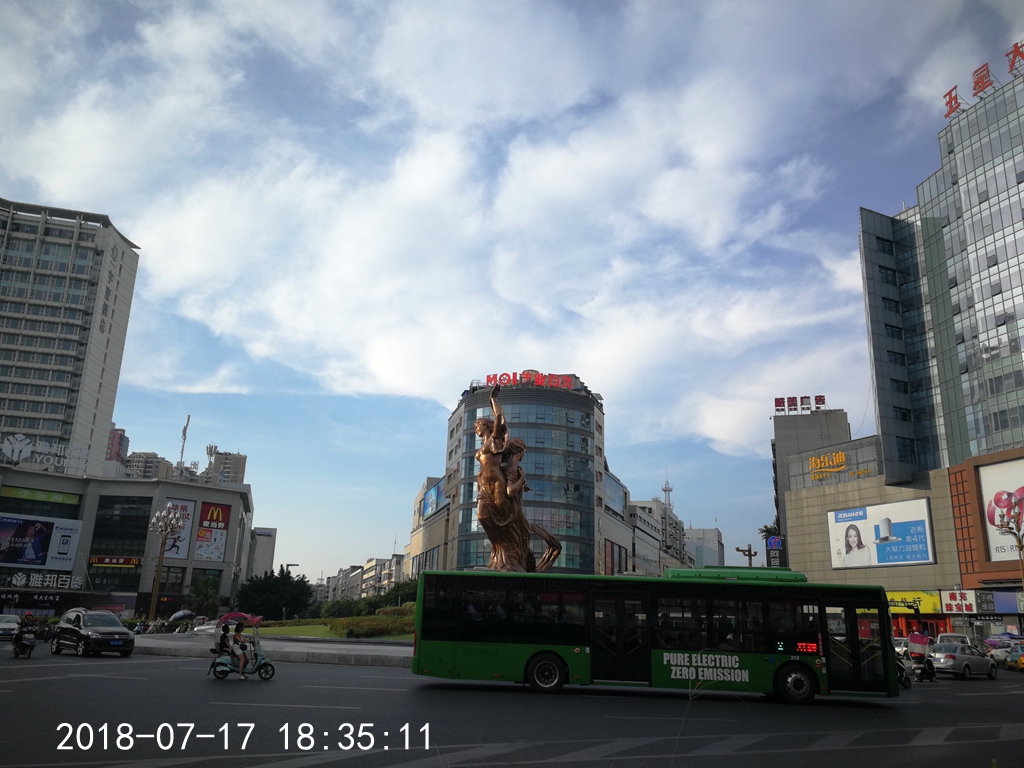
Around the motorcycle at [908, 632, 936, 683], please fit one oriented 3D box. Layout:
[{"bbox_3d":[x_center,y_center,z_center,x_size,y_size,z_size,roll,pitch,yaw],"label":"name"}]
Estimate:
[{"bbox_3d":[16.653,11.071,32.376,0.750,1.820,1.750,-11,-21,38],"label":"motorcycle"}]

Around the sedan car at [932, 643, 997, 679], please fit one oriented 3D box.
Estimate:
[{"bbox_3d":[20.176,12.502,36.163,4.500,1.460,1.740,16,-21,-39],"label":"sedan car"}]

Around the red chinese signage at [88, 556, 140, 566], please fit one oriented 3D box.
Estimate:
[{"bbox_3d":[-51.223,22.890,103.000,6.700,1.250,0.300,2,-16,0],"label":"red chinese signage"}]

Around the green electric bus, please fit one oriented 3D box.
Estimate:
[{"bbox_3d":[3.583,6.508,21.135,11.950,3.150,2.550,1,-16,4],"label":"green electric bus"}]

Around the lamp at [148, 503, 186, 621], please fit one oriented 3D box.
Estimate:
[{"bbox_3d":[-25.571,13.254,58.302,2.500,9.200,2.500,2,-16,0],"label":"lamp"}]

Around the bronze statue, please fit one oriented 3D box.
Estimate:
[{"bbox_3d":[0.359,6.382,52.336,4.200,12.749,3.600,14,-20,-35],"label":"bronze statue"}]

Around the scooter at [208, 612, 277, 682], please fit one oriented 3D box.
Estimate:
[{"bbox_3d":[-6.898,6.719,20.575,1.640,1.680,0.680,4,-17,-7],"label":"scooter"}]

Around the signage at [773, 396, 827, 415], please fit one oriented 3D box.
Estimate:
[{"bbox_3d":[47.630,3.471,132.000,8.300,2.800,0.400,-4,-18,21],"label":"signage"}]

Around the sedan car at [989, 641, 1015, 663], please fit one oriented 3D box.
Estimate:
[{"bbox_3d":[35.079,18.744,55.881,1.780,1.520,4.400,1,-16,3],"label":"sedan car"}]

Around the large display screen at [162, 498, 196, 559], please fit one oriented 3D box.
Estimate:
[{"bbox_3d":[-40.120,17.425,96.011,0.250,6.990,3.436,-14,-23,43],"label":"large display screen"}]

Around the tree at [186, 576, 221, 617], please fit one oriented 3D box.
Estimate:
[{"bbox_3d":[-24.886,17.643,64.623,2.800,4.400,2.800,2,-16,0],"label":"tree"}]

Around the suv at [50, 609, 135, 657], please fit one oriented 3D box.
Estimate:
[{"bbox_3d":[-15.978,9.477,30.466,4.450,1.680,1.810,-13,-22,42],"label":"suv"}]

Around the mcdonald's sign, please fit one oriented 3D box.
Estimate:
[{"bbox_3d":[-36.999,18.400,99.041,0.250,6.996,3.812,-14,-23,43],"label":"mcdonald's sign"}]

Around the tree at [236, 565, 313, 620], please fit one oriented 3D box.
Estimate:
[{"bbox_3d":[-23.930,21.523,80.906,7.400,6.400,7.000,2,-16,0],"label":"tree"}]

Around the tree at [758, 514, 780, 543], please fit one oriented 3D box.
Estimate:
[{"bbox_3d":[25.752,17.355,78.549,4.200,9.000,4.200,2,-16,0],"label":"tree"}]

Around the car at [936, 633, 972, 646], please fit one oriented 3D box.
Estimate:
[{"bbox_3d":[21.675,13.212,39.069,1.740,1.780,4.350,-7,-19,27],"label":"car"}]

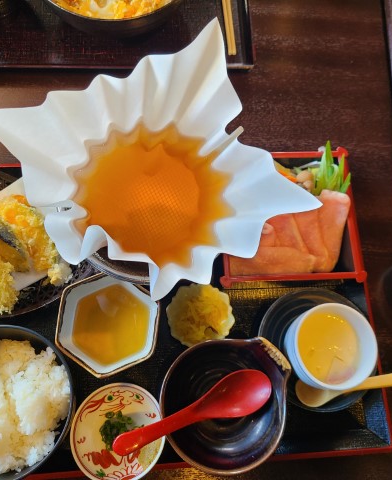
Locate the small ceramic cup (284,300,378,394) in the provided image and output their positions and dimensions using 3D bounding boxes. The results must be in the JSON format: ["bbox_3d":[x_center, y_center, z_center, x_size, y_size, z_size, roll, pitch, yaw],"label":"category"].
[{"bbox_3d":[0.127,0.105,0.467,0.076,0.065,0.076,1,73,-2],"label":"small ceramic cup"}]

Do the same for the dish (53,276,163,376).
[{"bbox_3d":[-0.088,0.088,0.484,0.108,0.042,0.089,27,74,6],"label":"dish"}]

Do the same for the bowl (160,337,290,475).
[{"bbox_3d":[0.028,0.155,0.462,0.127,0.055,0.113,-42,79,-13],"label":"bowl"}]

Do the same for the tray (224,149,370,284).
[{"bbox_3d":[0.095,-0.022,0.524,0.143,0.042,0.145,-2,73,-3],"label":"tray"}]

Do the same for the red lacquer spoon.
[{"bbox_3d":[-0.001,0.157,0.437,0.156,0.030,0.047,-13,74,-22],"label":"red lacquer spoon"}]

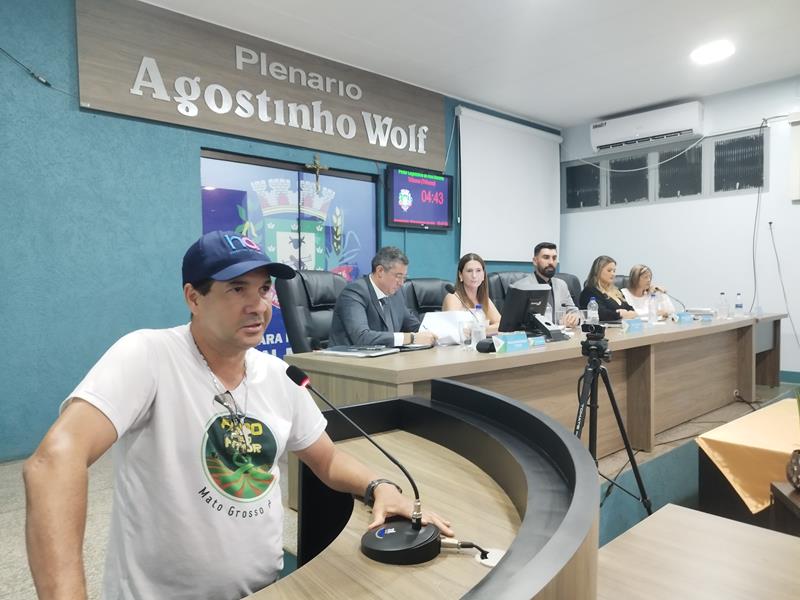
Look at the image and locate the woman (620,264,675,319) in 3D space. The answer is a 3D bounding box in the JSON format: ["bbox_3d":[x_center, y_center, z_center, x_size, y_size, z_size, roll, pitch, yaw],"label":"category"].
[{"bbox_3d":[2.392,0.295,5.294,0.480,1.250,0.690,-2,3,-42],"label":"woman"}]

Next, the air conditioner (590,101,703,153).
[{"bbox_3d":[2.988,-2.083,6.781,0.230,0.360,1.280,-2,3,-42],"label":"air conditioner"}]

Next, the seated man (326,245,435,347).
[{"bbox_3d":[-0.041,0.352,3.023,0.760,1.280,0.580,1,2,43],"label":"seated man"}]

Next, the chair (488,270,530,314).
[{"bbox_3d":[1.060,0.367,4.350,0.660,1.156,0.700,-2,2,-41],"label":"chair"}]

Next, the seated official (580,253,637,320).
[{"bbox_3d":[1.881,0.275,4.874,0.480,1.310,0.690,-2,3,-42],"label":"seated official"}]

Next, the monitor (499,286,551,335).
[{"bbox_3d":[0.772,0.066,3.572,0.420,0.330,0.175,-2,3,-42],"label":"monitor"}]

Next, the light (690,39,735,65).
[{"bbox_3d":[2.804,-2.219,4.971,0.310,0.050,0.310,-2,2,-41],"label":"light"}]

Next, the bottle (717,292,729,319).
[{"bbox_3d":[3.040,0.052,5.238,0.070,0.236,0.070,-2,3,-42],"label":"bottle"}]

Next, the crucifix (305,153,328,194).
[{"bbox_3d":[-0.740,-1.127,4.981,0.240,0.355,0.035,-2,2,-41],"label":"crucifix"}]

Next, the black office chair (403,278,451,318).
[{"bbox_3d":[0.424,0.415,3.807,0.630,1.120,0.670,-2,3,-42],"label":"black office chair"}]

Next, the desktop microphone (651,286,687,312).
[{"bbox_3d":[2.418,0.024,4.910,0.130,0.290,0.300,-2,2,-41],"label":"desktop microphone"}]

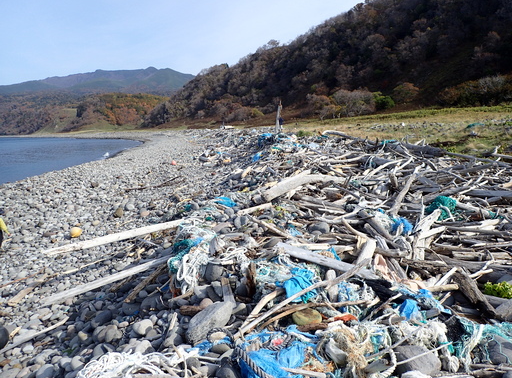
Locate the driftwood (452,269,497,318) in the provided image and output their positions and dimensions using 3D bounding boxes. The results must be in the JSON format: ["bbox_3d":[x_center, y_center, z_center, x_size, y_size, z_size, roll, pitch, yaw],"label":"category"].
[{"bbox_3d":[1.921,0.909,3.250,0.160,0.140,0.441,0,25,-1],"label":"driftwood"}]

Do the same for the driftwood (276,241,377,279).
[{"bbox_3d":[0.747,0.758,3.950,1.083,0.100,0.130,11,14,34],"label":"driftwood"}]

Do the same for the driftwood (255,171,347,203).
[{"bbox_3d":[0.868,-0.037,6.900,1.750,0.420,0.280,-5,10,-27],"label":"driftwood"}]

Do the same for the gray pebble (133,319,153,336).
[{"bbox_3d":[-0.952,1.161,3.100,0.160,0.100,0.135,-2,9,-11],"label":"gray pebble"}]

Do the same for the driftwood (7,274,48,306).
[{"bbox_3d":[-3.075,1.347,5.025,0.110,0.070,0.687,2,16,10],"label":"driftwood"}]

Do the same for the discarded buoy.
[{"bbox_3d":[-4.271,1.035,8.800,0.280,0.250,0.270,-3,9,-17],"label":"discarded buoy"}]

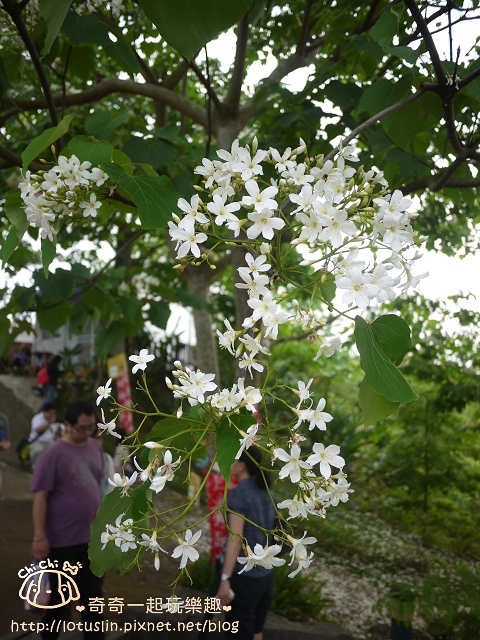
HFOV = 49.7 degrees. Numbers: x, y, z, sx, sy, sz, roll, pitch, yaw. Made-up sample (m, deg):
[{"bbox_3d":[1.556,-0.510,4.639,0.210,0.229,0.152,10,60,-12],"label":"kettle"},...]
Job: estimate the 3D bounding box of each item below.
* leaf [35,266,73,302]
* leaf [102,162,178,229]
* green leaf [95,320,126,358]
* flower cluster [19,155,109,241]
[{"bbox_3d":[-0.627,-0.123,1.750,0.135,0.115,0.060,1,-8,-9],"label":"leaf"},{"bbox_3d":[-0.188,-0.236,0.980,0.144,0.125,0.070,1,-8,-6],"label":"leaf"},{"bbox_3d":[-0.450,0.068,1.800,0.111,0.132,0.060,1,-8,-6],"label":"green leaf"},{"bbox_3d":[-0.341,-0.237,1.000,0.170,0.163,0.140,1,-8,-6],"label":"flower cluster"}]

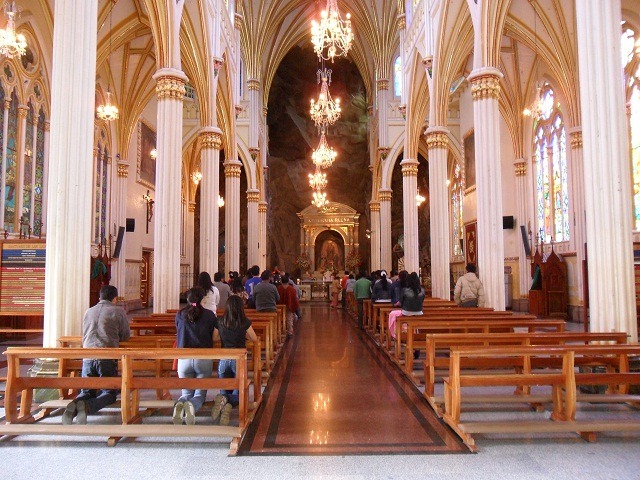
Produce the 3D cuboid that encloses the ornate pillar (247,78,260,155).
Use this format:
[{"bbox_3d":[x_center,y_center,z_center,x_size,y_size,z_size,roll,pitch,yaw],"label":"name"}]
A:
[{"bbox_3d":[-3.573,-6.666,27.228,0.578,4.393,0.669,0,-4,-1],"label":"ornate pillar"}]

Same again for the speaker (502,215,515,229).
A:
[{"bbox_3d":[7.630,-0.695,20.173,0.400,0.530,0.360,-2,-4,23],"label":"speaker"}]

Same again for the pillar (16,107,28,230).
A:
[{"bbox_3d":[-7.641,-1.866,12.835,0.220,3.308,0.230,0,-4,-1],"label":"pillar"}]

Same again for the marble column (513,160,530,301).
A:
[{"bbox_3d":[8.178,-0.413,20.179,0.517,5.842,0.547,0,-4,-1],"label":"marble column"}]

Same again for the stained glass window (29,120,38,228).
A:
[{"bbox_3d":[-8.187,-1.930,14.263,0.137,3.197,0.481,0,-4,-1],"label":"stained glass window"}]

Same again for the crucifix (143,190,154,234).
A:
[{"bbox_3d":[-7.988,-1.283,23.292,0.304,2.051,0.912,0,-4,-1],"label":"crucifix"}]

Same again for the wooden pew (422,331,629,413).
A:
[{"bbox_3d":[2.433,1.498,5.675,2.386,0.821,0.699,0,-4,-1],"label":"wooden pew"}]

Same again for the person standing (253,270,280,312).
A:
[{"bbox_3d":[-1.010,1.376,9.415,0.524,1.598,0.319,0,-4,-1],"label":"person standing"}]

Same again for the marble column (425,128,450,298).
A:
[{"bbox_3d":[3.600,-0.456,15.029,0.740,5.948,0.740,0,-4,-1],"label":"marble column"}]

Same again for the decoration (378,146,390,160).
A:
[{"bbox_3d":[3.513,-4.712,27.191,0.532,0.751,0.608,0,-4,-1],"label":"decoration"}]

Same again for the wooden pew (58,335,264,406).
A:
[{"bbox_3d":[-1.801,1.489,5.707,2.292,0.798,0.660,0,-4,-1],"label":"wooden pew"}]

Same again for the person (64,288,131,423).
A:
[{"bbox_3d":[-2.372,1.183,5.396,0.580,1.370,0.860,-1,-4,9],"label":"person"}]

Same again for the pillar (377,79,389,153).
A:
[{"bbox_3d":[3.505,-6.801,27.335,0.578,4.188,0.638,0,-4,-1],"label":"pillar"}]

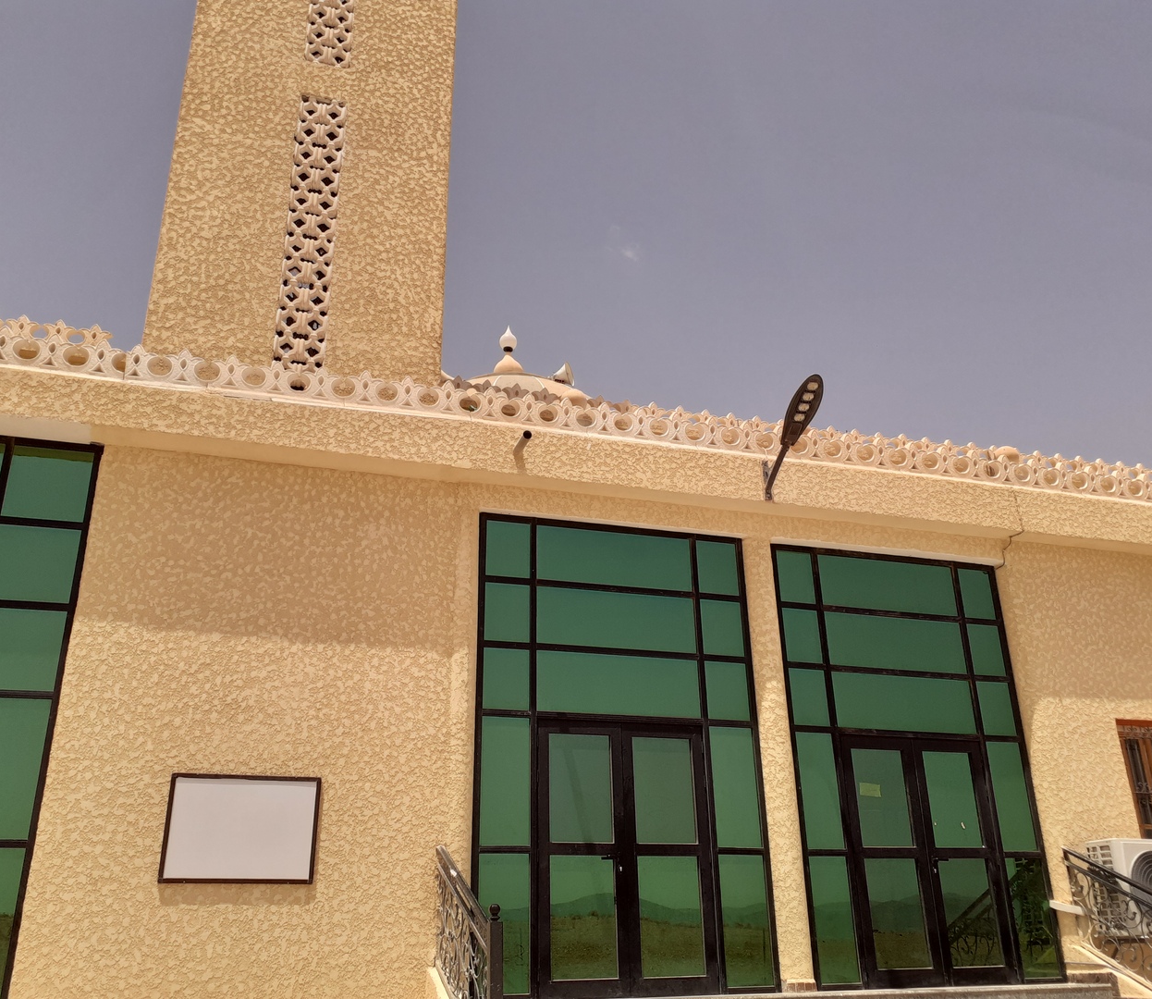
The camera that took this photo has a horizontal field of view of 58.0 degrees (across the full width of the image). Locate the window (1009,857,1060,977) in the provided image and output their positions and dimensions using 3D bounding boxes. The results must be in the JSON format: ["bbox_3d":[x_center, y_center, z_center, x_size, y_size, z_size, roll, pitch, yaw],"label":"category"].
[{"bbox_3d":[4.165,3.804,9.452,0.404,1.009,0.050,6,-24,-16],"label":"window"}]

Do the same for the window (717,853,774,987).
[{"bbox_3d":[1.367,3.382,8.362,0.398,0.980,0.050,6,-25,-16],"label":"window"}]

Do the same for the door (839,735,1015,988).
[{"bbox_3d":[3.178,3.219,9.368,1.551,2.125,0.080,6,-24,-16],"label":"door"}]

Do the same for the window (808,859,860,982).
[{"bbox_3d":[2.214,3.587,8.888,0.372,1.006,0.050,6,-24,-16],"label":"window"}]

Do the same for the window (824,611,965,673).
[{"bbox_3d":[2.983,1.337,9.646,1.467,0.501,0.050,6,-24,-17],"label":"window"}]

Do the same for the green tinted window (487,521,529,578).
[{"bbox_3d":[-0.568,0.425,8.782,0.390,0.494,0.050,6,-24,-17],"label":"green tinted window"}]

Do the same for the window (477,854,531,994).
[{"bbox_3d":[-0.525,3.109,7.635,0.393,0.963,0.050,6,-24,-17],"label":"window"}]

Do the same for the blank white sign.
[{"bbox_3d":[-2.396,2.369,7.472,1.040,0.742,0.040,6,-25,-16],"label":"blank white sign"}]

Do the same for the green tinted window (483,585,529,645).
[{"bbox_3d":[-0.593,0.986,9.047,0.410,0.519,0.050,6,-24,-16],"label":"green tinted window"}]

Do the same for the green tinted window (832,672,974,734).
[{"bbox_3d":[3.144,1.941,9.898,1.528,0.513,0.050,6,-24,-16],"label":"green tinted window"}]

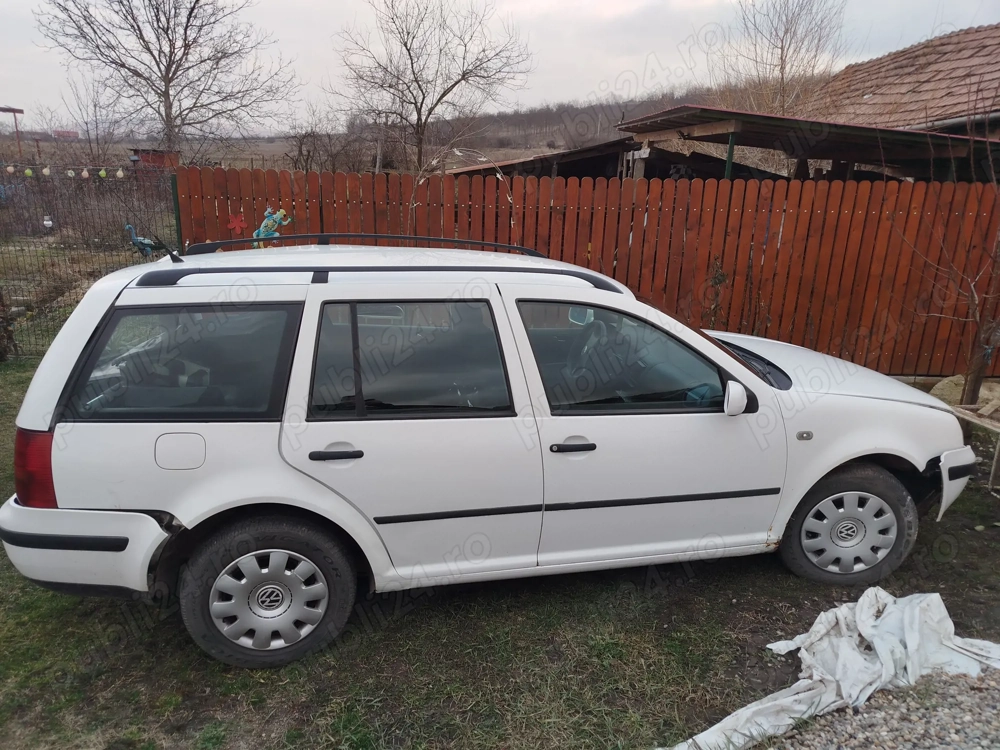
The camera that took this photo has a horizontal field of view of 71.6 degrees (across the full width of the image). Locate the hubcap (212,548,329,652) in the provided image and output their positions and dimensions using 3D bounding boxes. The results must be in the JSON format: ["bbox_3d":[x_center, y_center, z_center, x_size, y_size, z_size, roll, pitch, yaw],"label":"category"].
[{"bbox_3d":[-0.838,0.817,2.528,0.410,0.410,0.055,-3,18,-14],"label":"hubcap"}]

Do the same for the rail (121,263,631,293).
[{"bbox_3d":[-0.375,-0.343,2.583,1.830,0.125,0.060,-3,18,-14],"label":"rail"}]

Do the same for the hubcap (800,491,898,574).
[{"bbox_3d":[1.563,0.706,3.113,0.410,0.410,0.055,3,17,4],"label":"hubcap"}]

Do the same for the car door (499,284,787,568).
[{"bbox_3d":[0.579,0.196,2.800,1.195,1.115,0.250,-3,18,-14],"label":"car door"}]

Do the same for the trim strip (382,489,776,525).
[{"bbox_3d":[0.362,0.501,2.702,1.690,0.034,0.025,-1,17,-14],"label":"trim strip"}]

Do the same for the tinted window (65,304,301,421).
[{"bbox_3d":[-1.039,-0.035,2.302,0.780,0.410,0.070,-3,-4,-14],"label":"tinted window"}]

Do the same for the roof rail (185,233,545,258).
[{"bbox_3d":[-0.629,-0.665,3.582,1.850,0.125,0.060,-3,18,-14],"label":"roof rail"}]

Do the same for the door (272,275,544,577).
[{"bbox_3d":[-0.316,0.222,2.576,0.955,1.100,0.250,-3,18,-14],"label":"door"}]

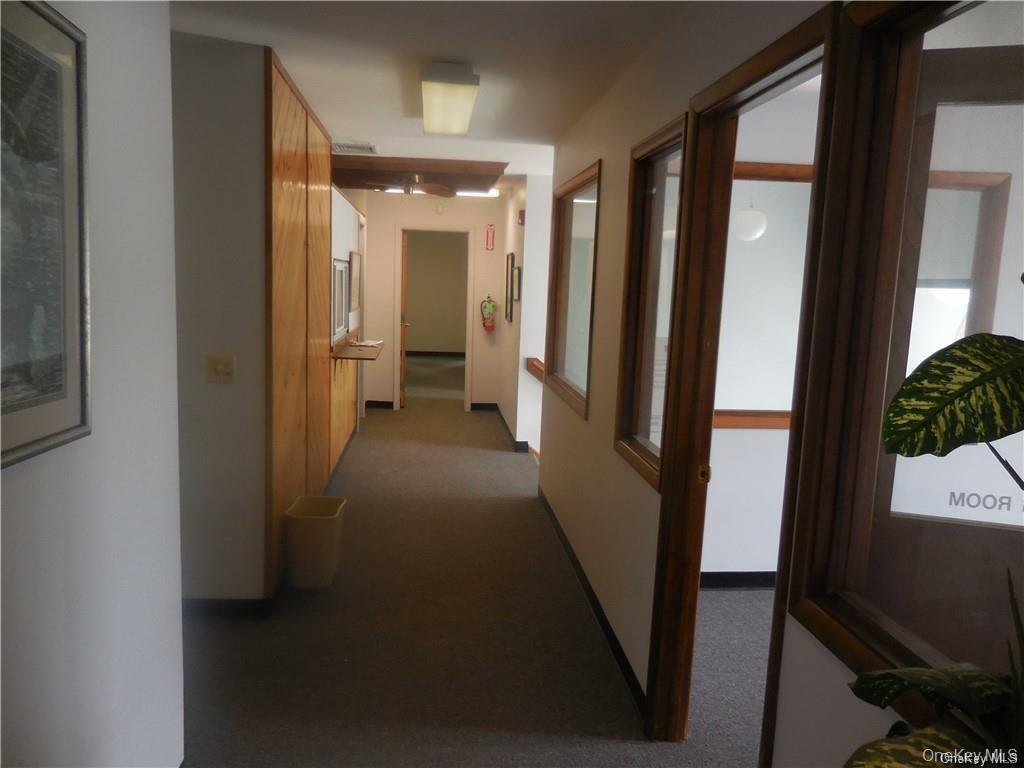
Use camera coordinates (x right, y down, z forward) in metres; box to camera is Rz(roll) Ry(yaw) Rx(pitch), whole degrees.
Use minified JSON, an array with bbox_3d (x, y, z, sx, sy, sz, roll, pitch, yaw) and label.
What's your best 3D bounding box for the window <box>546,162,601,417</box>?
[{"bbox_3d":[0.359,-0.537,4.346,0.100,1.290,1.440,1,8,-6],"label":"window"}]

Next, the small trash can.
[{"bbox_3d":[-0.974,0.789,3.686,0.260,0.365,0.340,1,8,-6],"label":"small trash can"}]

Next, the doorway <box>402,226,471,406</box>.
[{"bbox_3d":[-0.886,-0.712,8.467,0.790,2.060,0.130,1,8,-6],"label":"doorway"}]

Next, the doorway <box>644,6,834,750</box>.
[{"bbox_3d":[0.602,0.211,2.005,0.130,2.080,0.880,1,8,-6],"label":"doorway"}]

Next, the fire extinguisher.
[{"bbox_3d":[-0.260,-0.800,8.387,0.180,0.420,0.140,1,8,-6],"label":"fire extinguisher"}]

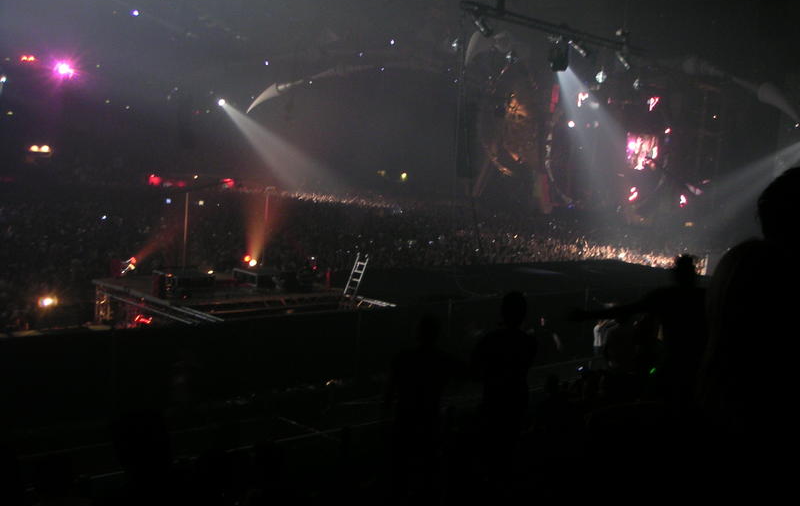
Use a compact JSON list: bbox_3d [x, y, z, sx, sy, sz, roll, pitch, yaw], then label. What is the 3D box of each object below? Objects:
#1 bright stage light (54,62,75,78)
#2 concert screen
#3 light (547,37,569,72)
[{"bbox_3d":[-15.281,-8.358,40.000,0.850,0.750,0.600,-1,7,-30],"label":"bright stage light"},{"bbox_3d":[17.120,-7.095,62.000,2.500,2.650,0.300,6,7,30],"label":"concert screen"},{"bbox_3d":[4.484,-5.651,25.000,0.600,0.920,0.600,7,7,37],"label":"light"}]

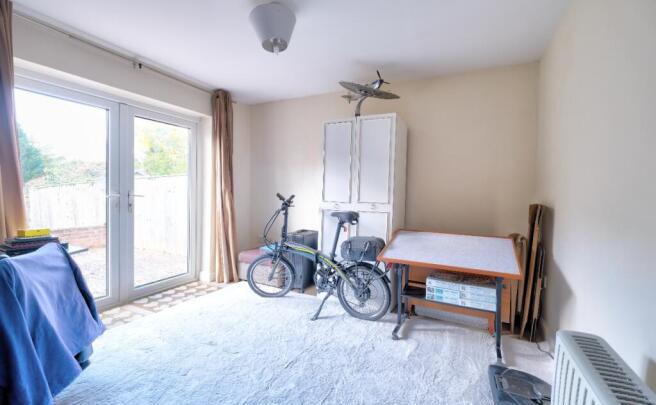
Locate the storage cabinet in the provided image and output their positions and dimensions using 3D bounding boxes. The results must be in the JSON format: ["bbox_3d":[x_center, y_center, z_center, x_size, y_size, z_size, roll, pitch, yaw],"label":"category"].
[{"bbox_3d":[0.381,0.102,2.982,0.785,1.900,0.490,2,2,27],"label":"storage cabinet"}]

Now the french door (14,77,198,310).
[{"bbox_3d":[-2.026,0.025,2.641,0.090,1.970,1.740,2,2,27],"label":"french door"}]

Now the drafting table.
[{"bbox_3d":[0.941,0.689,2.204,0.930,0.810,0.660,2,2,27],"label":"drafting table"}]

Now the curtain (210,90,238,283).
[{"bbox_3d":[-1.266,-0.172,3.344,0.180,2.340,0.330,2,2,27],"label":"curtain"}]

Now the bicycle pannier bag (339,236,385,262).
[{"bbox_3d":[0.307,0.407,2.447,0.330,0.205,0.190,2,2,27],"label":"bicycle pannier bag"}]

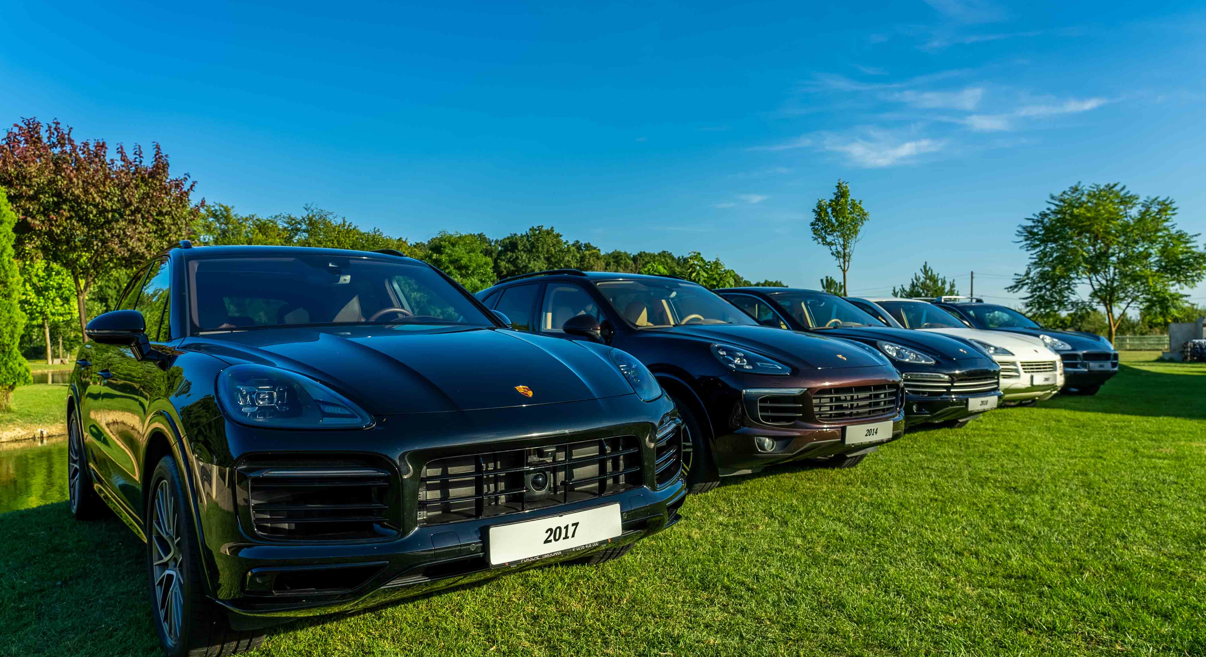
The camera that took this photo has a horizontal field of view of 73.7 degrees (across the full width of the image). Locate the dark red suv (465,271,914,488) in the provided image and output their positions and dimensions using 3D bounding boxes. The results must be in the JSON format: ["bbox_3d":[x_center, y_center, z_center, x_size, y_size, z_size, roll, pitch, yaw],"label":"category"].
[{"bbox_3d":[0.275,0.320,7.219,2.030,1.700,4.865,0,-1,-37],"label":"dark red suv"}]

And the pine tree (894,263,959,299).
[{"bbox_3d":[12.862,-0.709,31.982,2.900,3.900,2.900,-1,-1,0],"label":"pine tree"}]

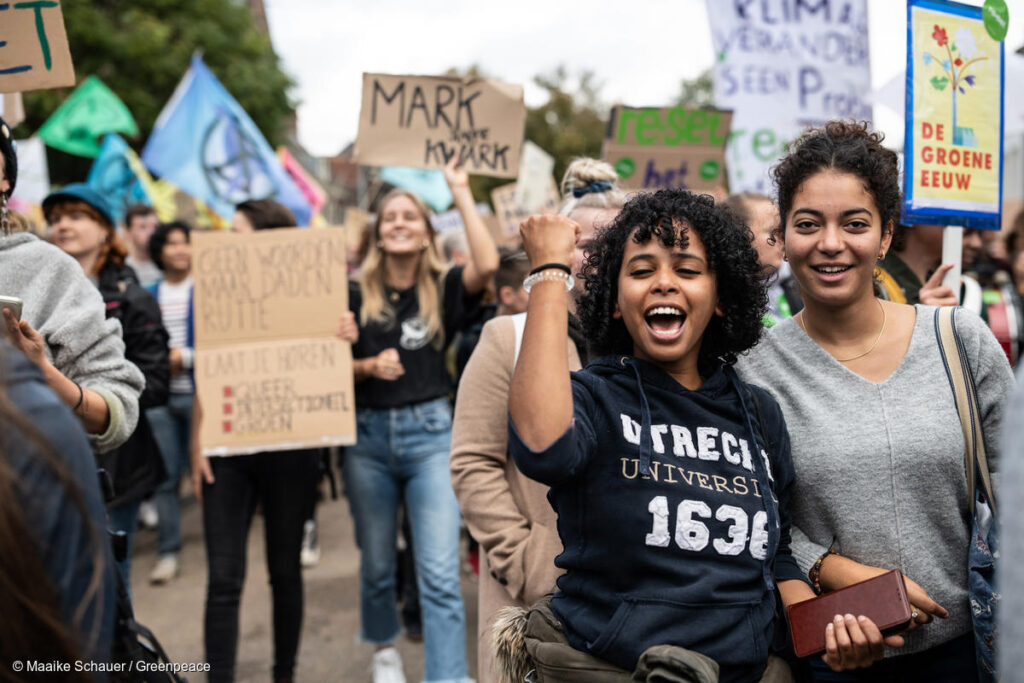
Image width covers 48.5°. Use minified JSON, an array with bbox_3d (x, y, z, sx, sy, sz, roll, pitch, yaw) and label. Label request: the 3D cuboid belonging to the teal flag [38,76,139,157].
[{"bbox_3d":[-3.275,-1.740,8.800,0.780,0.630,0.200,0,3,-6],"label":"teal flag"}]

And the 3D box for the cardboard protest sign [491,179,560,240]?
[{"bbox_3d":[0.098,-0.854,7.200,0.400,0.360,0.030,-14,0,0],"label":"cardboard protest sign"}]

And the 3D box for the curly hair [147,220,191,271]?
[{"bbox_3d":[-1.603,-0.449,5.350,0.220,0.240,0.230,-2,4,-27],"label":"curly hair"}]

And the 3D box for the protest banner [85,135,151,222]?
[{"bbox_3d":[-2.829,-1.175,8.200,0.500,0.650,0.150,0,3,-9],"label":"protest banner"}]

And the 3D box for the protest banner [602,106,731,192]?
[{"bbox_3d":[0.711,-0.873,5.200,0.580,0.410,0.025,4,0,5],"label":"protest banner"}]

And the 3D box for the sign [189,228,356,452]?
[{"bbox_3d":[-0.743,-0.003,3.550,0.480,0.690,0.025,-3,0,-13],"label":"sign"}]

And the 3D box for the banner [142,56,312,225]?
[{"bbox_3d":[-1.800,-1.266,7.200,1.100,1.080,0.250,0,3,-9],"label":"banner"}]

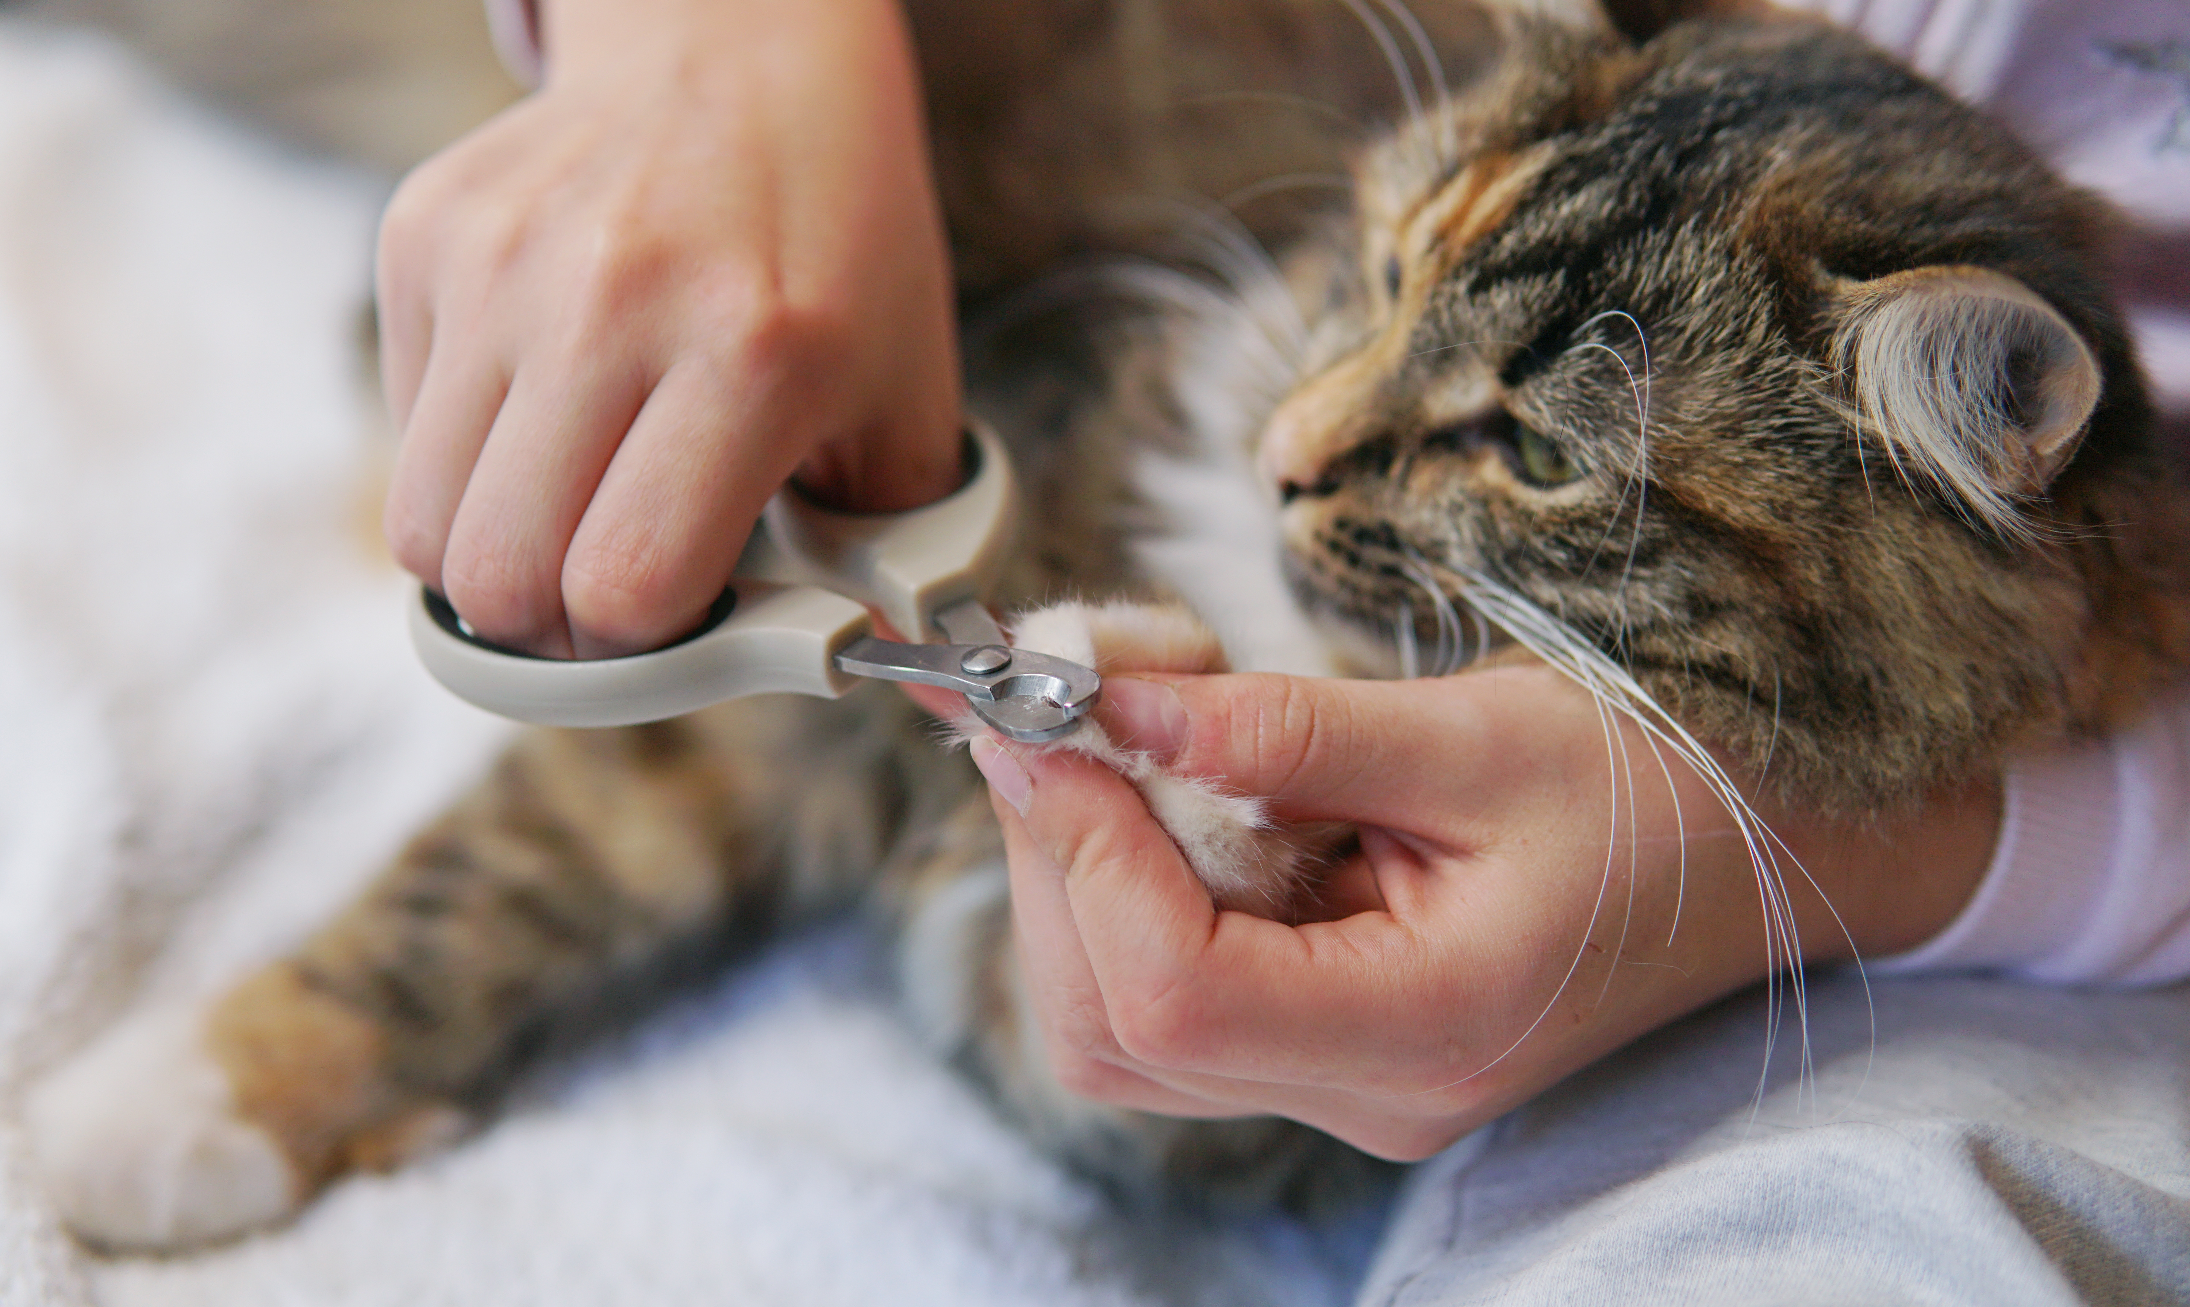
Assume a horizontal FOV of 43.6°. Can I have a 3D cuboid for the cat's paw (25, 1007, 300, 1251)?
[{"bbox_3d":[-0.162,0.083,0.475,0.052,0.038,0.042,-19,37,-28],"label":"cat's paw"}]

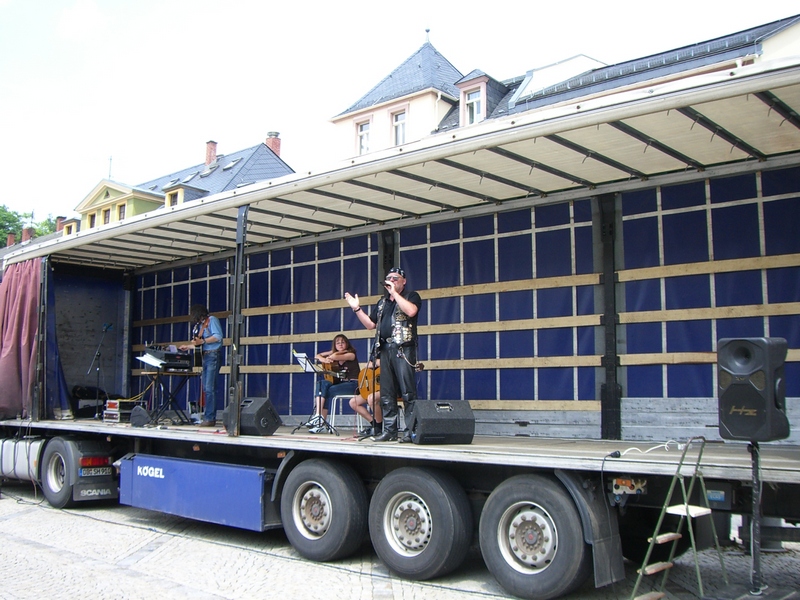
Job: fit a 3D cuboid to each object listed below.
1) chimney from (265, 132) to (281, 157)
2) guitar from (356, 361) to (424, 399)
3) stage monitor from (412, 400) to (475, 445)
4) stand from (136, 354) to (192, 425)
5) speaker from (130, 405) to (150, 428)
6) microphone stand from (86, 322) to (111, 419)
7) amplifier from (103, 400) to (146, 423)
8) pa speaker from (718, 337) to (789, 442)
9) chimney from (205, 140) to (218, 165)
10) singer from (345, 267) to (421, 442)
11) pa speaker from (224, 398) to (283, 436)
[{"bbox_3d":[-7.532,-9.089,52.000,0.650,1.650,0.650,5,-8,-44],"label":"chimney"},{"bbox_3d":[-0.117,0.928,10.320,0.990,0.370,0.110,-20,-16,37],"label":"guitar"},{"bbox_3d":[0.422,1.215,8.720,0.540,0.425,0.440,2,-6,-13],"label":"stage monitor"},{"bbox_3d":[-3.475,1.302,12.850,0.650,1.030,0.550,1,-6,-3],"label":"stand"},{"bbox_3d":[-3.561,1.599,12.050,0.260,0.300,0.330,3,-6,-25],"label":"speaker"},{"bbox_3d":[-4.944,1.172,14.400,0.400,1.550,0.320,4,-7,-27],"label":"microphone stand"},{"bbox_3d":[-4.296,1.742,13.720,0.510,0.340,0.470,-5,-9,42],"label":"amplifier"},{"bbox_3d":[2.272,0.577,5.660,0.340,0.655,0.380,4,-7,-36],"label":"pa speaker"},{"bbox_3d":[-12.844,-10.043,60.000,0.580,1.650,0.580,-5,-9,42],"label":"chimney"},{"bbox_3d":[-0.164,0.577,9.300,0.680,1.820,0.550,-5,-8,44],"label":"singer"},{"bbox_3d":[-1.707,1.347,10.130,0.540,0.425,0.440,-4,-8,36],"label":"pa speaker"}]

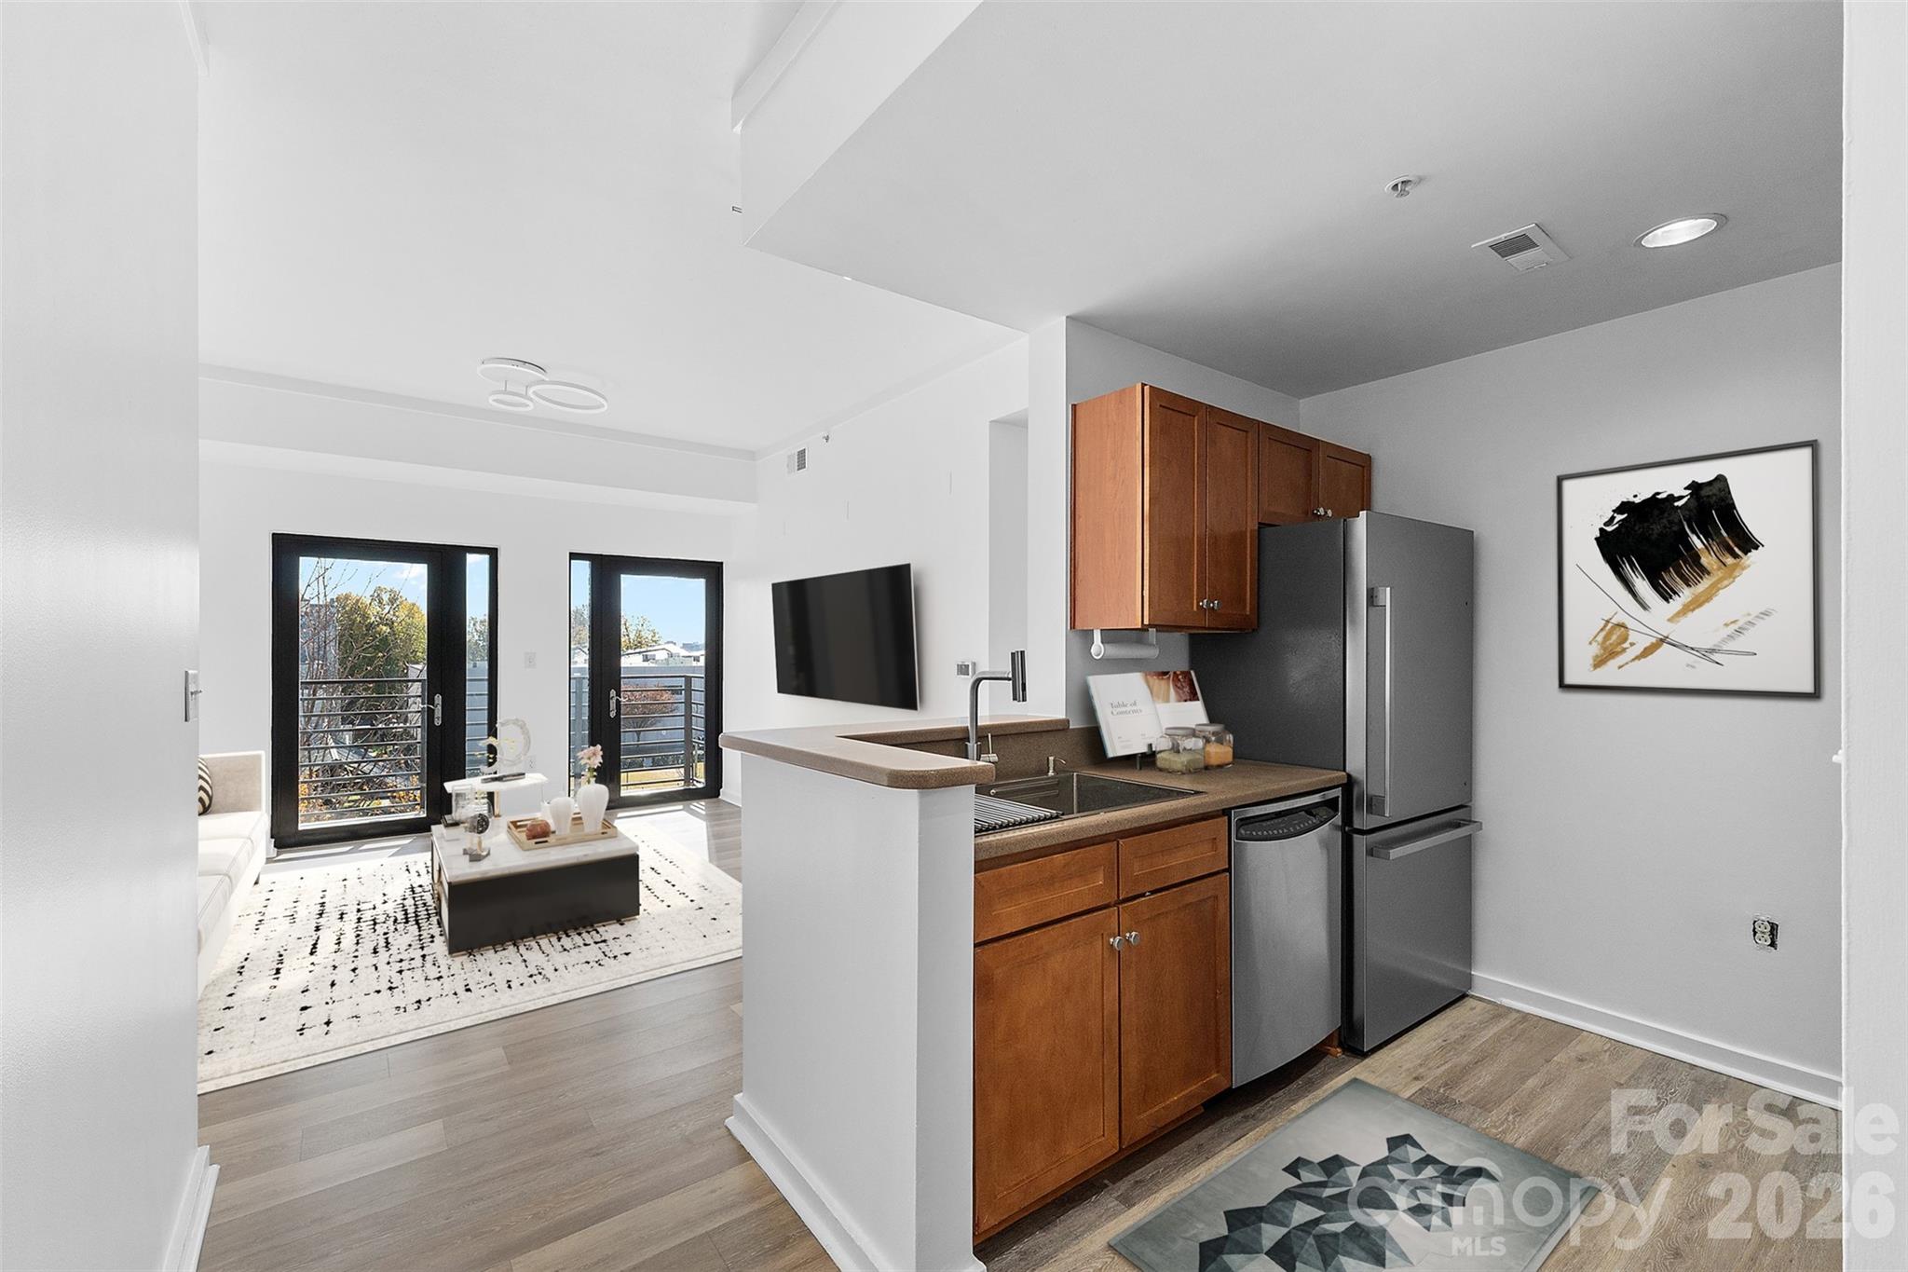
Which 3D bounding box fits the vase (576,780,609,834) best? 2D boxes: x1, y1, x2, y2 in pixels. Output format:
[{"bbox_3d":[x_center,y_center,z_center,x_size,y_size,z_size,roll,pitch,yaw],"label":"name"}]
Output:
[{"bbox_3d":[-1.929,0.916,4.241,0.164,0.251,0.164,0,0,-38],"label":"vase"}]

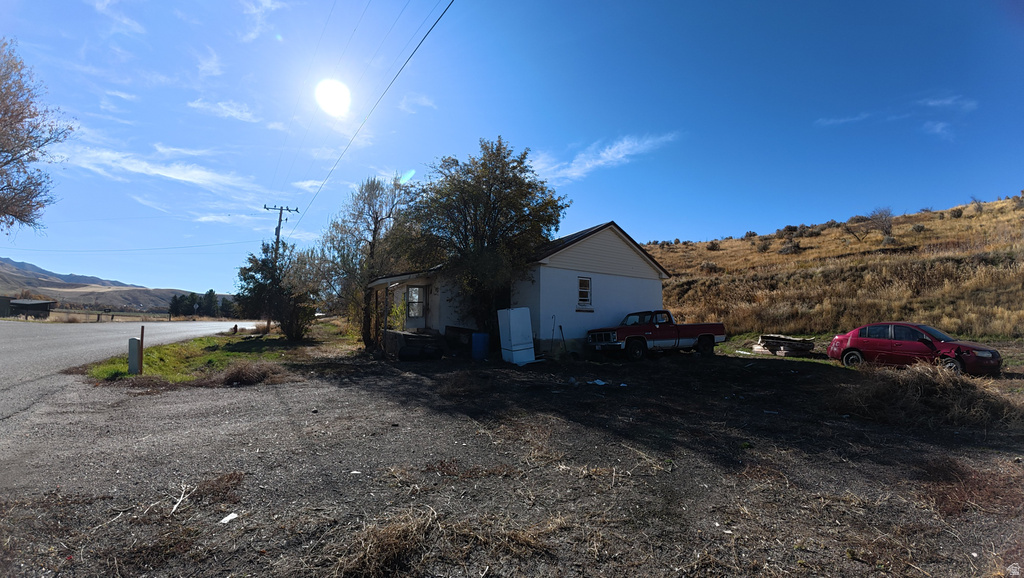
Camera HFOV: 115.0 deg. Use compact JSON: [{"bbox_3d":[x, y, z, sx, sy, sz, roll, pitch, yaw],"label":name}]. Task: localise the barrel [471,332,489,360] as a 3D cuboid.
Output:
[{"bbox_3d":[-1.119,1.925,11.028,0.590,0.900,0.590,1,-5,0],"label":"barrel"}]

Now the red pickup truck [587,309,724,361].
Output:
[{"bbox_3d":[5.782,1.785,13.102,5.350,1.840,2.020,2,-5,-21],"label":"red pickup truck"}]

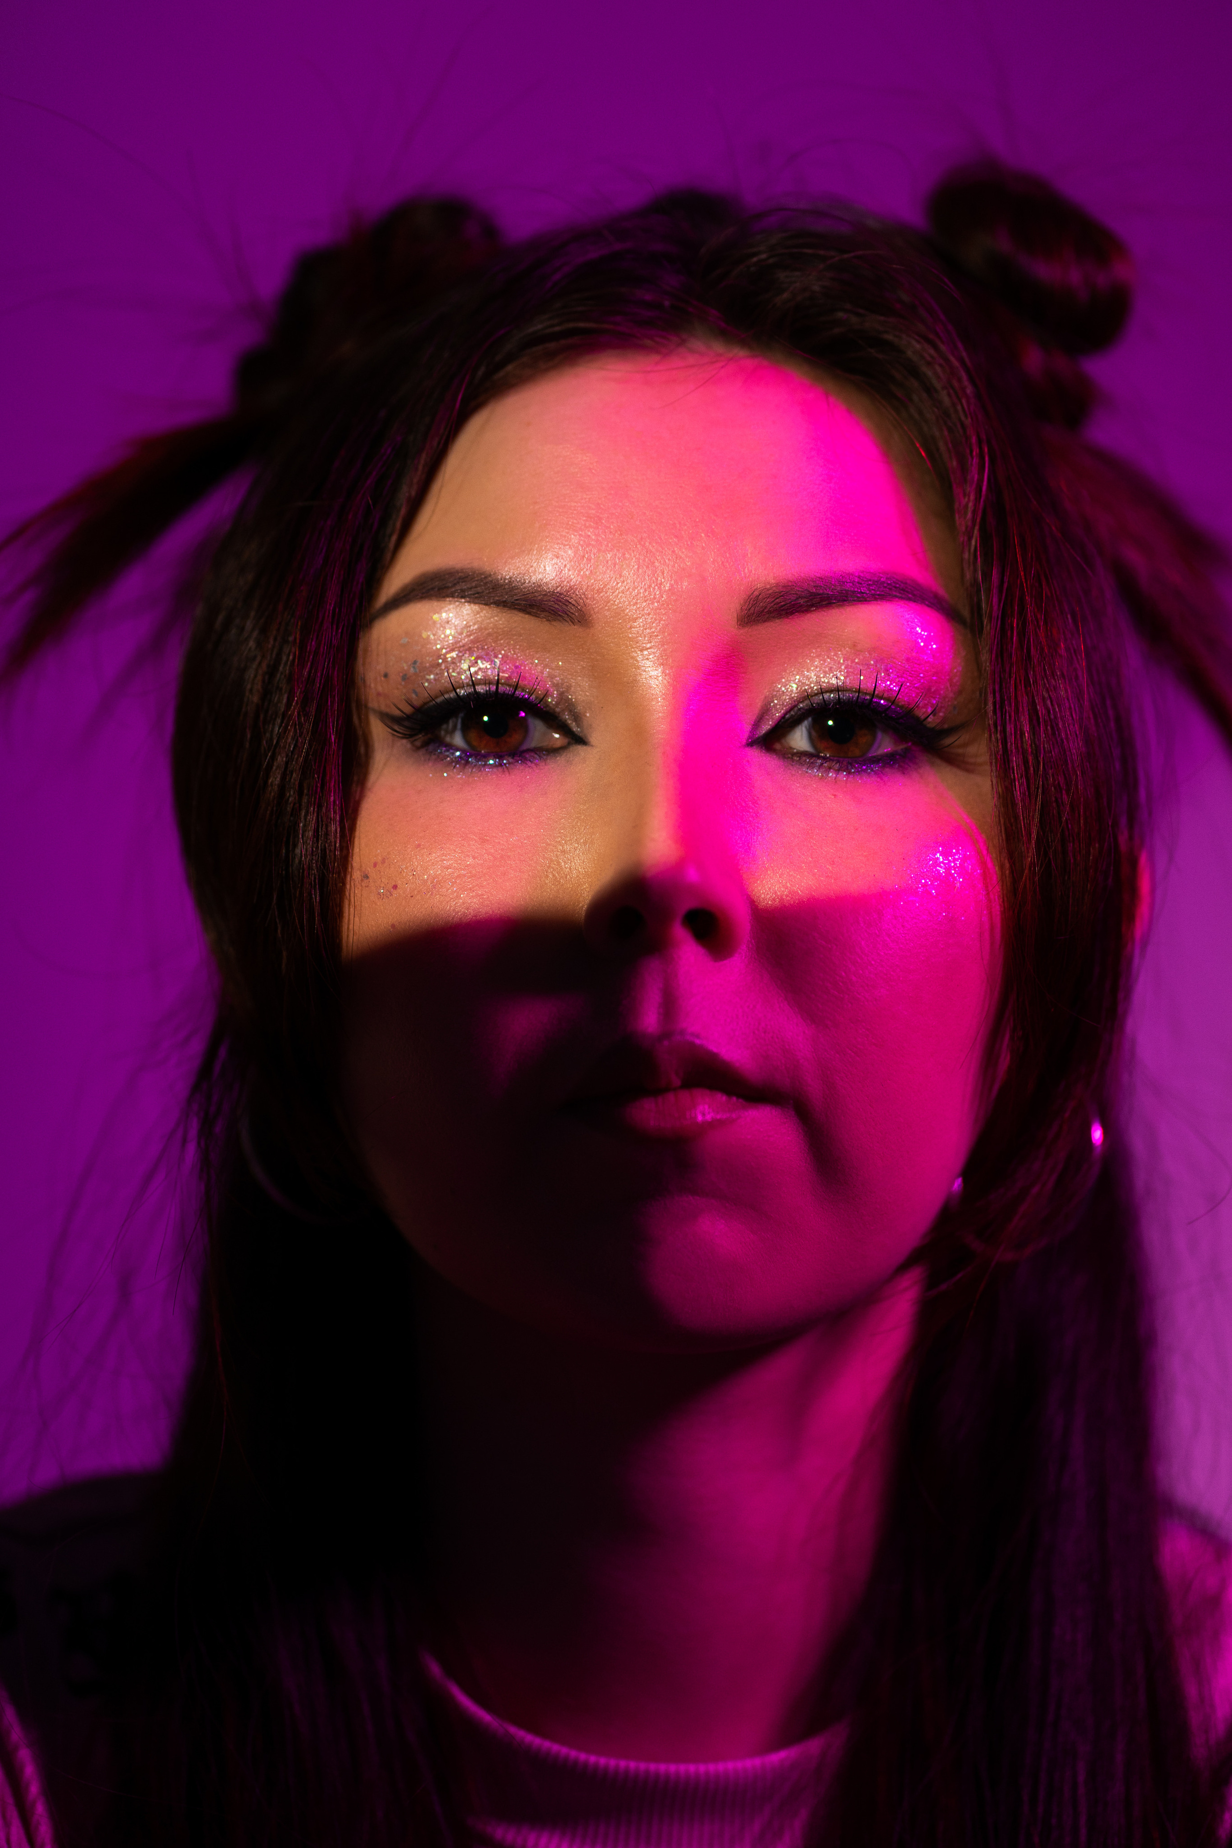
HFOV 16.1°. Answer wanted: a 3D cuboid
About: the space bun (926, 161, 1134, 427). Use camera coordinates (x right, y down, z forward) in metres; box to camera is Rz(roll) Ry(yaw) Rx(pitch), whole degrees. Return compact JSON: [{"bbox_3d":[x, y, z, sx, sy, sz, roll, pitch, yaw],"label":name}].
[{"bbox_3d":[0.082,-0.125,0.866,0.041,0.048,0.048,0,-10,0],"label":"space bun"}]

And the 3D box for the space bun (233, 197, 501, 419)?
[{"bbox_3d":[-0.050,-0.122,0.866,0.050,0.040,0.048,0,-10,0],"label":"space bun"}]

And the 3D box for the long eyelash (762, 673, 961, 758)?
[{"bbox_3d":[0.043,-0.037,0.764,0.035,0.013,0.014,1,-10,-8],"label":"long eyelash"}]

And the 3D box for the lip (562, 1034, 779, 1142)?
[{"bbox_3d":[0.009,0.028,0.746,0.039,0.016,0.016,0,-12,0],"label":"lip"}]

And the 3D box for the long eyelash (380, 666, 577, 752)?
[{"bbox_3d":[-0.024,-0.037,0.764,0.035,0.013,0.014,-1,-10,8],"label":"long eyelash"}]

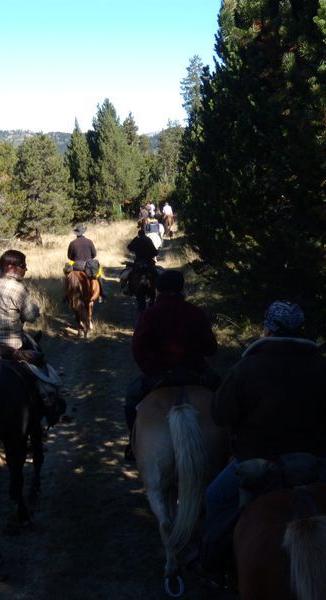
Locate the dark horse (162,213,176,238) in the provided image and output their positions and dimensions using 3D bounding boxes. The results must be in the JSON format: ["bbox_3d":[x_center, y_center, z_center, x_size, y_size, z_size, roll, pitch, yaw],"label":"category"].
[{"bbox_3d":[0.398,-4.628,51.000,0.620,1.600,2.200,0,6,3],"label":"dark horse"}]

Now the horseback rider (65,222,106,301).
[{"bbox_3d":[-1.630,-0.789,17.500,0.800,1.680,0.680,1,6,5],"label":"horseback rider"}]

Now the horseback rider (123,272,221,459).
[{"bbox_3d":[0.096,0.496,6.400,0.780,1.500,0.700,0,6,-3],"label":"horseback rider"}]

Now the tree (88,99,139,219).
[{"bbox_3d":[-3.451,-9.794,58.000,3.800,8.400,3.800,0,6,0],"label":"tree"}]

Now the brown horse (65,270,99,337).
[{"bbox_3d":[-1.627,-0.053,17.700,0.620,1.650,2.200,1,6,6],"label":"brown horse"}]

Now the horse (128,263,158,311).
[{"bbox_3d":[-0.443,-0.170,18.900,0.620,1.620,2.200,0,6,2],"label":"horse"}]

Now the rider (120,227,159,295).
[{"bbox_3d":[-0.478,-0.856,18.500,0.850,1.500,0.680,0,6,2],"label":"rider"}]

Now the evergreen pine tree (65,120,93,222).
[{"bbox_3d":[-5.688,-8.649,56.000,2.300,7.000,2.300,0,6,0],"label":"evergreen pine tree"}]

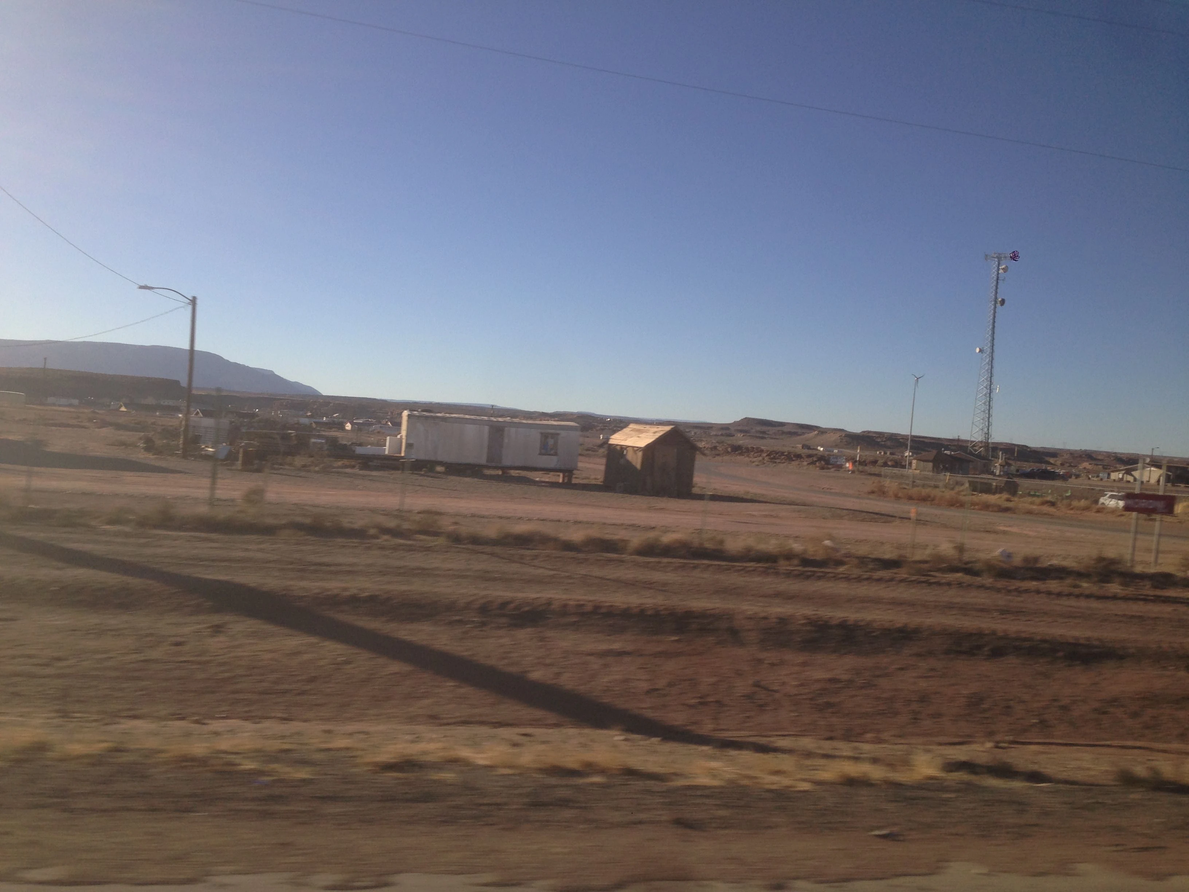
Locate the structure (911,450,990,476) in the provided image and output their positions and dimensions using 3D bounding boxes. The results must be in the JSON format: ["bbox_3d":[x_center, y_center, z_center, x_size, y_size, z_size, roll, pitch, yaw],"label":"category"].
[{"bbox_3d":[61.916,2.906,197.000,11.000,4.000,7.200,4,1,-11],"label":"structure"}]

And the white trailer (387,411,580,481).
[{"bbox_3d":[-5.776,0.025,60.500,9.600,3.050,2.450,4,1,-14],"label":"white trailer"}]

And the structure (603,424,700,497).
[{"bbox_3d":[2.800,0.688,56.000,3.100,3.300,4.000,4,1,-26],"label":"structure"}]

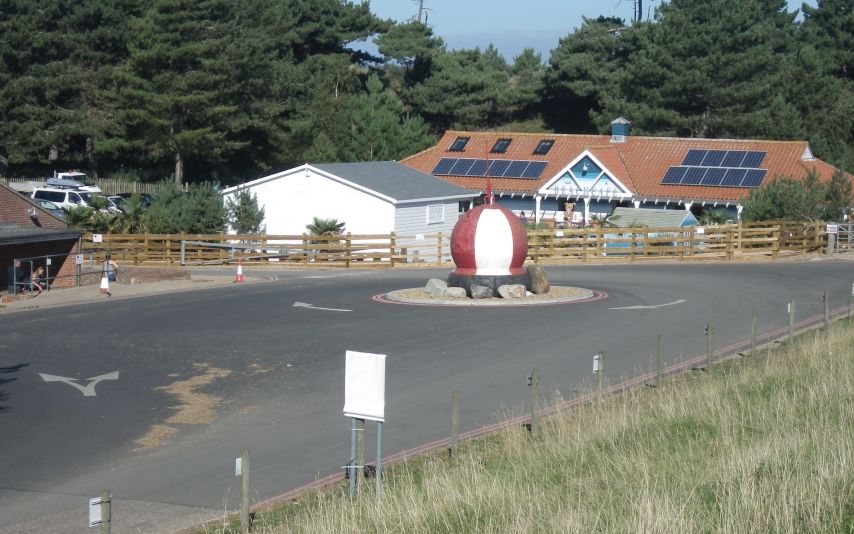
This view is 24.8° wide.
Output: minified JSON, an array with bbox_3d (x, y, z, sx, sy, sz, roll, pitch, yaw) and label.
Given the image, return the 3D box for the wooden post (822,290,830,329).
[{"bbox_3d":[11.433,1.238,55.500,0.120,1.160,0.120,4,6,27],"label":"wooden post"}]

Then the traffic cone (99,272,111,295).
[{"bbox_3d":[-10.610,0.559,63.800,0.420,0.750,0.420,1,4,0],"label":"traffic cone"}]

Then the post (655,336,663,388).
[{"bbox_3d":[4.600,1.861,38.400,0.110,1.060,0.110,3,4,26],"label":"post"}]

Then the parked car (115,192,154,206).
[{"bbox_3d":[-16.251,-3.488,110.000,4.300,1.500,1.780,5,5,40],"label":"parked car"}]

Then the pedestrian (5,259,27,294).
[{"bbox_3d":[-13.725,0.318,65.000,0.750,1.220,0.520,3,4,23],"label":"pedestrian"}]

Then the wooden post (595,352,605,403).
[{"bbox_3d":[3.644,2.334,40.500,0.120,1.160,0.120,4,6,27],"label":"wooden post"}]

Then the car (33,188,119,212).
[{"bbox_3d":[-16.605,-2.760,91.579,4.650,1.800,1.820,5,6,34],"label":"car"}]

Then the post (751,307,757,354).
[{"bbox_3d":[8.367,1.697,49.500,0.120,1.120,0.120,4,6,27],"label":"post"}]

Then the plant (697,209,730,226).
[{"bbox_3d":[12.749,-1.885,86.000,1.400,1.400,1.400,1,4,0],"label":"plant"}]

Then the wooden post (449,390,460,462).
[{"bbox_3d":[0.446,2.460,30.000,0.110,1.100,0.110,3,4,26],"label":"wooden post"}]

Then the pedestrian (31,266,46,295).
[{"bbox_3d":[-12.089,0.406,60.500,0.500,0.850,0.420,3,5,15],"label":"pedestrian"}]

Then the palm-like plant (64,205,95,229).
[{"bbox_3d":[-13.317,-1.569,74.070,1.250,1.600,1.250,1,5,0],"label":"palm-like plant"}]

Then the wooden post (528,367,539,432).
[{"bbox_3d":[1.823,2.275,32.800,0.110,1.100,0.110,3,4,26],"label":"wooden post"}]

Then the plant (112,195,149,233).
[{"bbox_3d":[-12.579,-1.882,82.000,1.600,2.300,1.600,1,4,0],"label":"plant"}]

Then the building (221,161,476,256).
[{"bbox_3d":[-3.109,-2.458,79.796,8.050,3.660,7.400,4,6,27],"label":"building"}]

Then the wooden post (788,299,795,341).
[{"bbox_3d":[9.870,1.497,52.400,0.120,1.210,0.120,4,6,27],"label":"wooden post"}]

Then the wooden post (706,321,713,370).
[{"bbox_3d":[6.766,1.914,46.400,0.120,1.200,0.120,4,6,27],"label":"wooden post"}]

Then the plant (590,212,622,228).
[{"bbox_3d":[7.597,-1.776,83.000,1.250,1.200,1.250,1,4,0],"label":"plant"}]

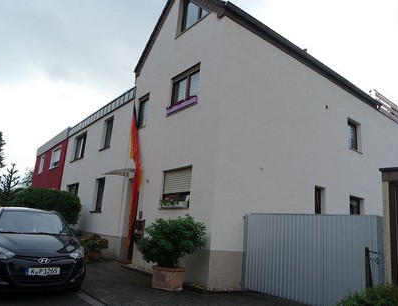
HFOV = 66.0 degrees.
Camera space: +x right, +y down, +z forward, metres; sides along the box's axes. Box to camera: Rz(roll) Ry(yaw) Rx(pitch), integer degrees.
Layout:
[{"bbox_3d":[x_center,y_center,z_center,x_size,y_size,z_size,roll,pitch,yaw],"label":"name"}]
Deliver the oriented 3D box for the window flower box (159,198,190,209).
[{"bbox_3d":[-0.612,1.379,8.373,0.200,0.270,1.360,14,-16,-36],"label":"window flower box"}]

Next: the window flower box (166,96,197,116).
[{"bbox_3d":[-0.437,-1.369,9.027,0.200,0.250,1.540,14,-16,-36],"label":"window flower box"}]

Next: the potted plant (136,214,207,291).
[{"bbox_3d":[-0.551,2.130,6.685,1.380,1.570,1.450,14,-16,-36],"label":"potted plant"}]

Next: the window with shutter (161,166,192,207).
[{"bbox_3d":[-0.602,0.986,8.496,0.200,1.090,1.470,14,-16,-36],"label":"window with shutter"}]

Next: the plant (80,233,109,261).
[{"bbox_3d":[-3.408,3.072,10.043,0.900,0.860,0.930,14,-16,-36],"label":"plant"}]

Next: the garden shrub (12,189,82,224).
[{"bbox_3d":[-6.733,2.777,13.402,3.000,2.430,2.900,14,-16,-36],"label":"garden shrub"}]

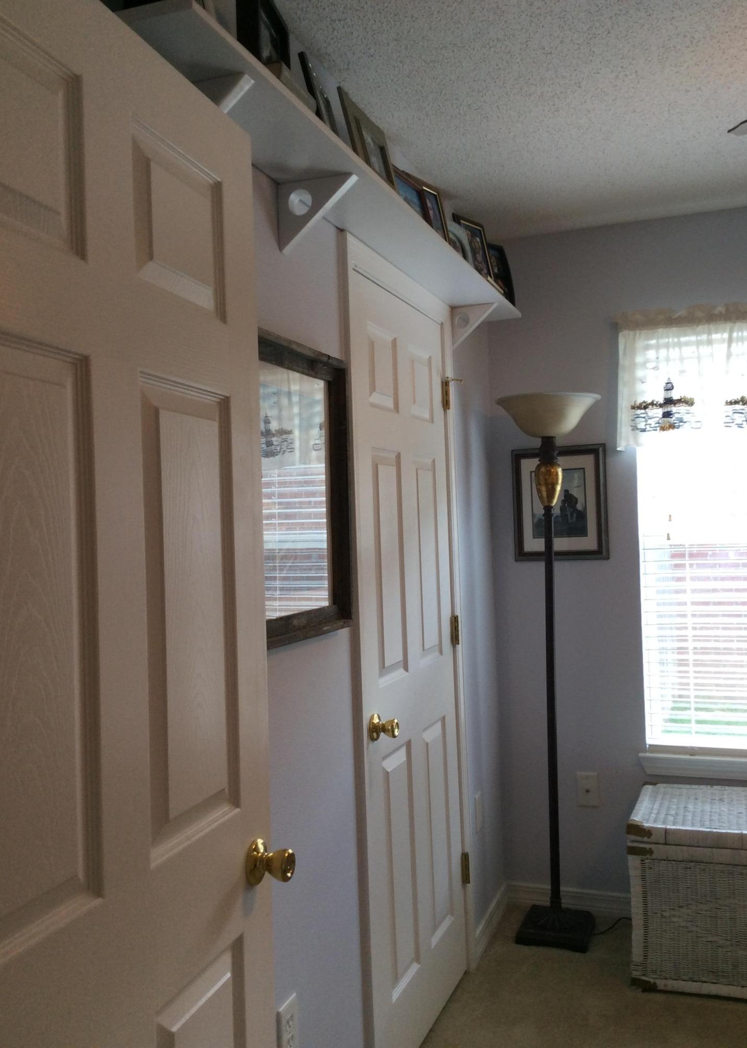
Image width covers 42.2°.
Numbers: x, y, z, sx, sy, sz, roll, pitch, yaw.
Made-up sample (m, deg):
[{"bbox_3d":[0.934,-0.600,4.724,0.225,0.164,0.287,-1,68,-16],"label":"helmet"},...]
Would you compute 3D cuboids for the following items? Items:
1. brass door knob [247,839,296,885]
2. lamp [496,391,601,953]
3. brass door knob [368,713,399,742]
[{"bbox_3d":[-0.148,0.501,1.425,0.058,0.065,0.065,-2,-1,17],"label":"brass door knob"},{"bbox_3d":[0.605,0.484,3.275,0.348,1.810,0.348,-2,-1,20],"label":"lamp"},{"bbox_3d":[0.028,0.493,2.333,0.058,0.065,0.065,-2,-1,20],"label":"brass door knob"}]

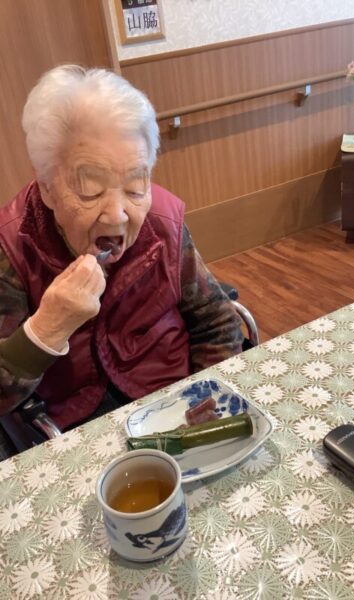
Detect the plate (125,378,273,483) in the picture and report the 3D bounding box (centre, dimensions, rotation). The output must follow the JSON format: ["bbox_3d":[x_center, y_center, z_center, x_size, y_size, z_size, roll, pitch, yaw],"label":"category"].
[{"bbox_3d":[0.020,0.154,0.608,0.144,0.029,0.147,-20,29,-22],"label":"plate"}]

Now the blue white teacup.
[{"bbox_3d":[-0.030,0.194,0.506,0.082,0.064,0.082,-7,26,3],"label":"blue white teacup"}]

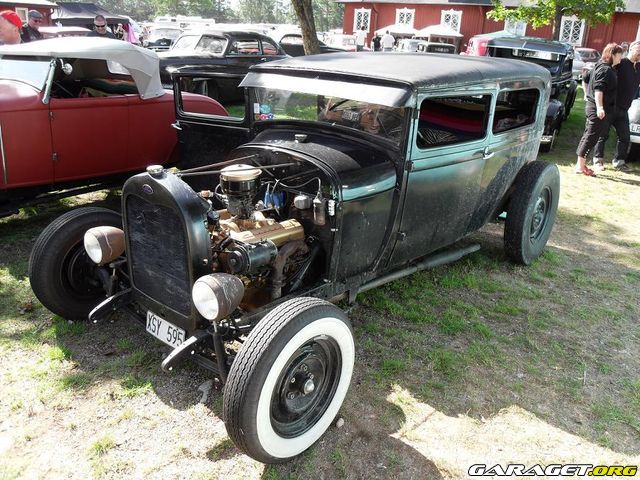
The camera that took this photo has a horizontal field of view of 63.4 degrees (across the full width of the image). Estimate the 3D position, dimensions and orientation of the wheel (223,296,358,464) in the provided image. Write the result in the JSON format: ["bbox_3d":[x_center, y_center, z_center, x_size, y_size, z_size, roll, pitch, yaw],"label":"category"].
[{"bbox_3d":[-0.092,0.529,1.972,0.164,0.621,0.621,20,27,35],"label":"wheel"}]

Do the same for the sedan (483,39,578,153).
[{"bbox_3d":[3.828,-2.920,9.749,1.750,1.640,4.650,14,25,25],"label":"sedan"}]

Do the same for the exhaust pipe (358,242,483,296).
[{"bbox_3d":[0.600,0.147,2.950,0.080,0.080,1.185,22,26,40],"label":"exhaust pipe"}]

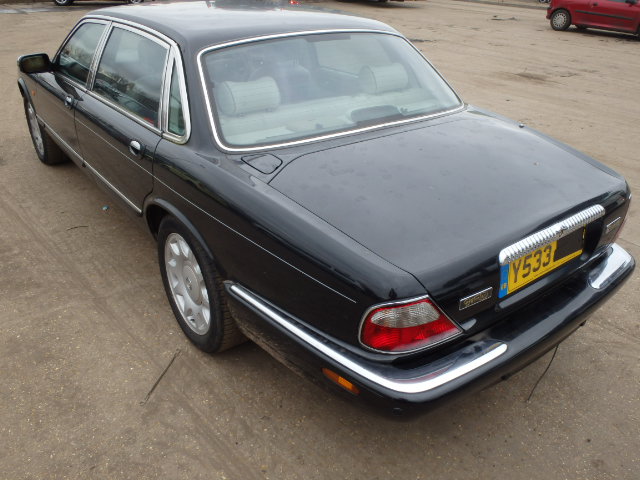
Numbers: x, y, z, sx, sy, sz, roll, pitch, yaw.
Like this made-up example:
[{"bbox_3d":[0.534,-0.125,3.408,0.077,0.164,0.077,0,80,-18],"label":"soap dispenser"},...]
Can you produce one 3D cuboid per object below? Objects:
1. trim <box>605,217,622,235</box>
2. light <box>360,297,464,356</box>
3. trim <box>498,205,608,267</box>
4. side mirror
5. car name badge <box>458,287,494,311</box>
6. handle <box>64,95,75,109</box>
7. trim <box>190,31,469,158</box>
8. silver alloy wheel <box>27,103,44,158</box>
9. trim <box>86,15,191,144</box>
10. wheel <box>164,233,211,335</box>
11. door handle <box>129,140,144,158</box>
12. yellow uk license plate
[{"bbox_3d":[1.139,-0.050,2.011,0.134,0.037,0.012,-21,26,-38],"label":"trim"},{"bbox_3d":[0.253,0.219,1.453,0.310,0.170,0.150,-12,31,-25],"label":"light"},{"bbox_3d":[0.796,-0.036,1.738,0.640,0.058,0.050,-19,34,-33],"label":"trim"},{"bbox_3d":[-1.810,-1.121,3.279,0.200,0.125,0.120,-19,34,-33],"label":"side mirror"},{"bbox_3d":[0.464,0.176,1.546,0.134,0.037,0.012,-16,23,-28],"label":"car name badge"},{"bbox_3d":[-1.463,-0.805,3.030,0.045,0.070,0.150,-19,34,-33],"label":"handle"},{"bbox_3d":[0.098,-0.750,2.404,1.460,0.110,0.500,-19,72,-33],"label":"trim"},{"bbox_3d":[-2.357,-0.968,4.452,0.170,0.470,0.470,-19,34,-33],"label":"silver alloy wheel"},{"bbox_3d":[-0.879,-0.804,2.476,0.100,0.420,1.500,11,15,-44],"label":"trim"},{"bbox_3d":[-0.536,0.180,2.369,0.170,0.470,0.470,-19,34,-33],"label":"wheel"},{"bbox_3d":[-0.805,-0.396,2.274,0.045,0.070,0.150,-19,34,-33],"label":"door handle"},{"bbox_3d":[0.785,0.067,1.805,0.520,0.111,0.012,-19,24,-33],"label":"yellow uk license plate"}]

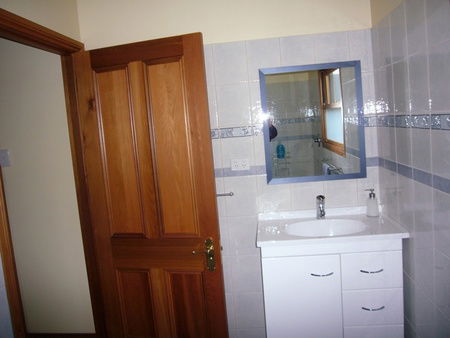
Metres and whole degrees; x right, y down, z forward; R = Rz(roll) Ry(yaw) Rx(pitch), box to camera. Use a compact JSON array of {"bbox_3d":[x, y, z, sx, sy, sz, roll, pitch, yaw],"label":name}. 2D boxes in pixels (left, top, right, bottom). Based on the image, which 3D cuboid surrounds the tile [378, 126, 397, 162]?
[{"bbox_3d":[0.881,-0.142,2.009,0.010,0.185,0.285,-4,7,6],"label":"tile"}]

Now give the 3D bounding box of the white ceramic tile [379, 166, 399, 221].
[{"bbox_3d":[0.905,0.126,2.043,0.010,0.252,0.285,-4,7,6],"label":"white ceramic tile"}]

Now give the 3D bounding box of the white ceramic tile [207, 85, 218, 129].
[{"bbox_3d":[-0.147,-0.372,2.250,0.201,0.250,0.010,-5,7,6],"label":"white ceramic tile"}]

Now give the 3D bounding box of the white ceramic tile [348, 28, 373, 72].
[{"bbox_3d":[0.788,-0.678,2.084,0.129,0.242,0.010,-4,7,6],"label":"white ceramic tile"}]

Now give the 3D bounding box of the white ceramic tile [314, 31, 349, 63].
[{"bbox_3d":[0.615,-0.663,2.087,0.200,0.245,0.010,-4,7,6],"label":"white ceramic tile"}]

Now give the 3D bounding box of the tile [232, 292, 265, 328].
[{"bbox_3d":[0.173,0.933,2.402,0.201,0.250,0.010,-5,7,6],"label":"tile"}]

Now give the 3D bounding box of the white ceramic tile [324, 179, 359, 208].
[{"bbox_3d":[0.697,0.132,2.203,0.200,0.237,0.010,-4,7,6],"label":"white ceramic tile"}]

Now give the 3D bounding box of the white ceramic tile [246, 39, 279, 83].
[{"bbox_3d":[0.232,-0.653,2.176,0.201,0.250,0.010,-5,7,6],"label":"white ceramic tile"}]

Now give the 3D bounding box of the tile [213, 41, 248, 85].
[{"bbox_3d":[0.031,-0.623,2.147,0.200,0.250,0.010,-4,7,6],"label":"tile"}]

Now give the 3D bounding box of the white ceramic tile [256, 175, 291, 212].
[{"bbox_3d":[0.302,0.153,2.224,0.200,0.250,0.010,-4,7,6],"label":"white ceramic tile"}]

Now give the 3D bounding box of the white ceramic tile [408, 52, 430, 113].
[{"bbox_3d":[0.802,-0.353,1.500,0.010,0.250,0.200,-4,7,6],"label":"white ceramic tile"}]

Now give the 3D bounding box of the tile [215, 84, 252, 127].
[{"bbox_3d":[0.054,-0.388,2.229,0.201,0.250,0.010,-5,7,6],"label":"tile"}]

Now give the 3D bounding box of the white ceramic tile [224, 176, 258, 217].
[{"bbox_3d":[0.101,0.170,2.264,0.200,0.252,0.010,-4,7,6],"label":"white ceramic tile"}]

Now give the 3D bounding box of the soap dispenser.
[{"bbox_3d":[0.842,0.187,2.087,0.078,0.158,0.070,-4,7,6],"label":"soap dispenser"}]

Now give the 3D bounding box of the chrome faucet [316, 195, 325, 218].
[{"bbox_3d":[0.560,0.226,2.104,0.048,0.140,0.115,-4,7,6],"label":"chrome faucet"}]

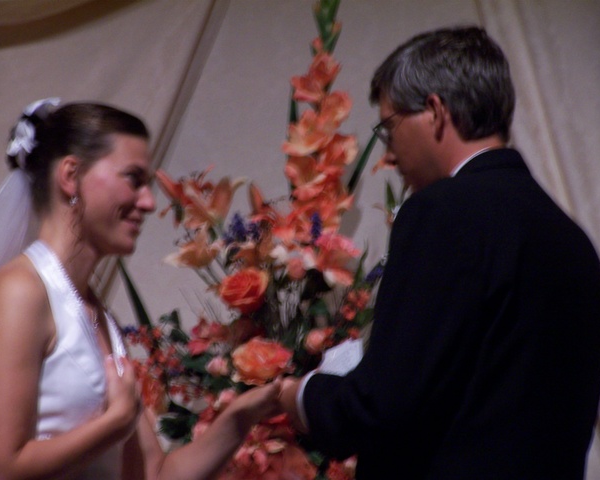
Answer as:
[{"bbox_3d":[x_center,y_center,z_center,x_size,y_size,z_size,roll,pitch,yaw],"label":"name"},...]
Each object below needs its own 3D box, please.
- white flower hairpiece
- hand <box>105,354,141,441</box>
[{"bbox_3d":[-0.392,-0.158,7.020,0.080,0.105,0.095,-1,-2,18],"label":"white flower hairpiece"},{"bbox_3d":[-0.260,0.232,7.030,0.065,0.125,0.095,-1,-2,21],"label":"hand"}]

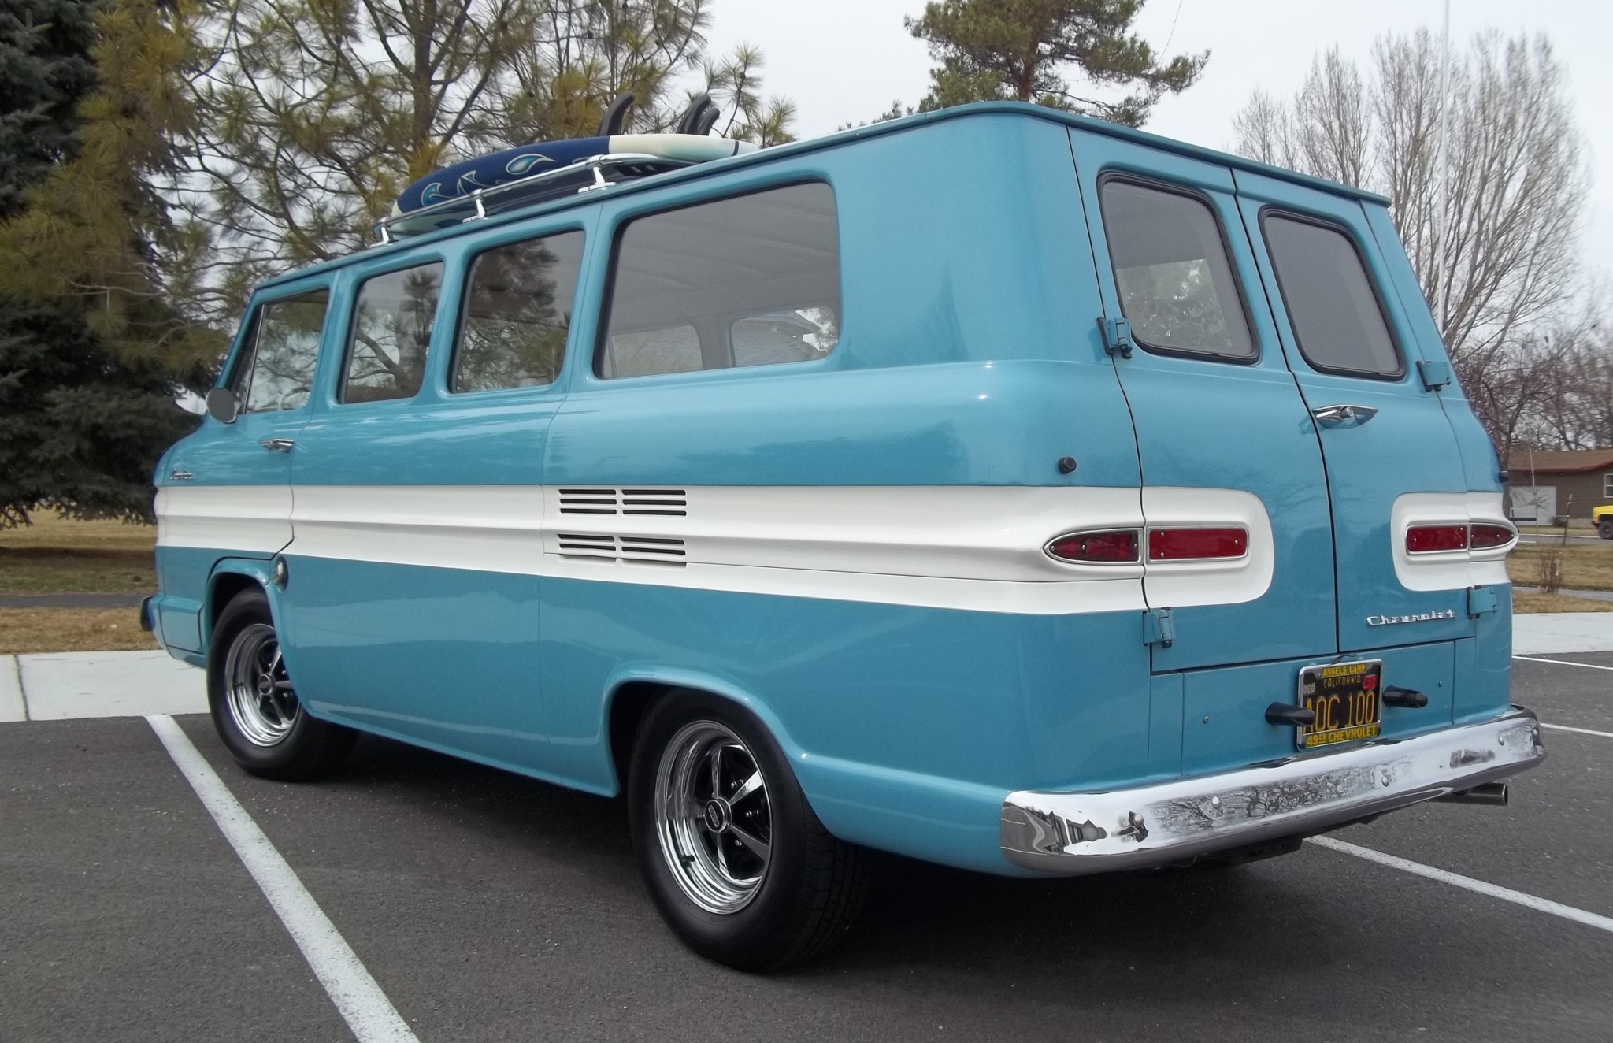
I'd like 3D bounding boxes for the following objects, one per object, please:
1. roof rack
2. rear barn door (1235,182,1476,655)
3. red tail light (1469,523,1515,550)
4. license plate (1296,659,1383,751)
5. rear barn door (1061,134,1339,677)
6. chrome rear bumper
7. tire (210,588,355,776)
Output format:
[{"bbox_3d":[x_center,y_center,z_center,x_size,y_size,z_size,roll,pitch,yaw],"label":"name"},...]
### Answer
[{"bbox_3d":[-0.387,-0.867,4.542,1.340,0.100,1.400,0,1,-41],"label":"roof rack"},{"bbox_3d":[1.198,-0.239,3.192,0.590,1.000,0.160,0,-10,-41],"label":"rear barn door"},{"bbox_3d":[1.562,0.035,3.431,0.065,0.060,0.250,1,1,39],"label":"red tail light"},{"bbox_3d":[1.050,0.354,2.910,0.312,0.160,0.020,0,1,-41],"label":"license plate"},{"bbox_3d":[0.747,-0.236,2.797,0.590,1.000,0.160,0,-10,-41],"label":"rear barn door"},{"bbox_3d":[1.029,0.502,2.935,1.780,0.160,0.165,0,1,-41],"label":"chrome rear bumper"},{"bbox_3d":[-1.715,0.545,4.925,0.640,0.640,0.200,1,1,34],"label":"tire"}]

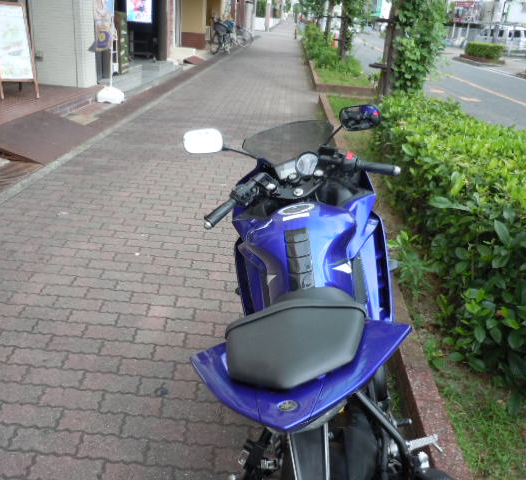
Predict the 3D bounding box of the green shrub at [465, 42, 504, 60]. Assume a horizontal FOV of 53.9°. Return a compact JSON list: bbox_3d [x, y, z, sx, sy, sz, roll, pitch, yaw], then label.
[{"bbox_3d":[11.501,-9.871,26.998,1.050,0.680,2.900,5,24,1],"label":"green shrub"}]

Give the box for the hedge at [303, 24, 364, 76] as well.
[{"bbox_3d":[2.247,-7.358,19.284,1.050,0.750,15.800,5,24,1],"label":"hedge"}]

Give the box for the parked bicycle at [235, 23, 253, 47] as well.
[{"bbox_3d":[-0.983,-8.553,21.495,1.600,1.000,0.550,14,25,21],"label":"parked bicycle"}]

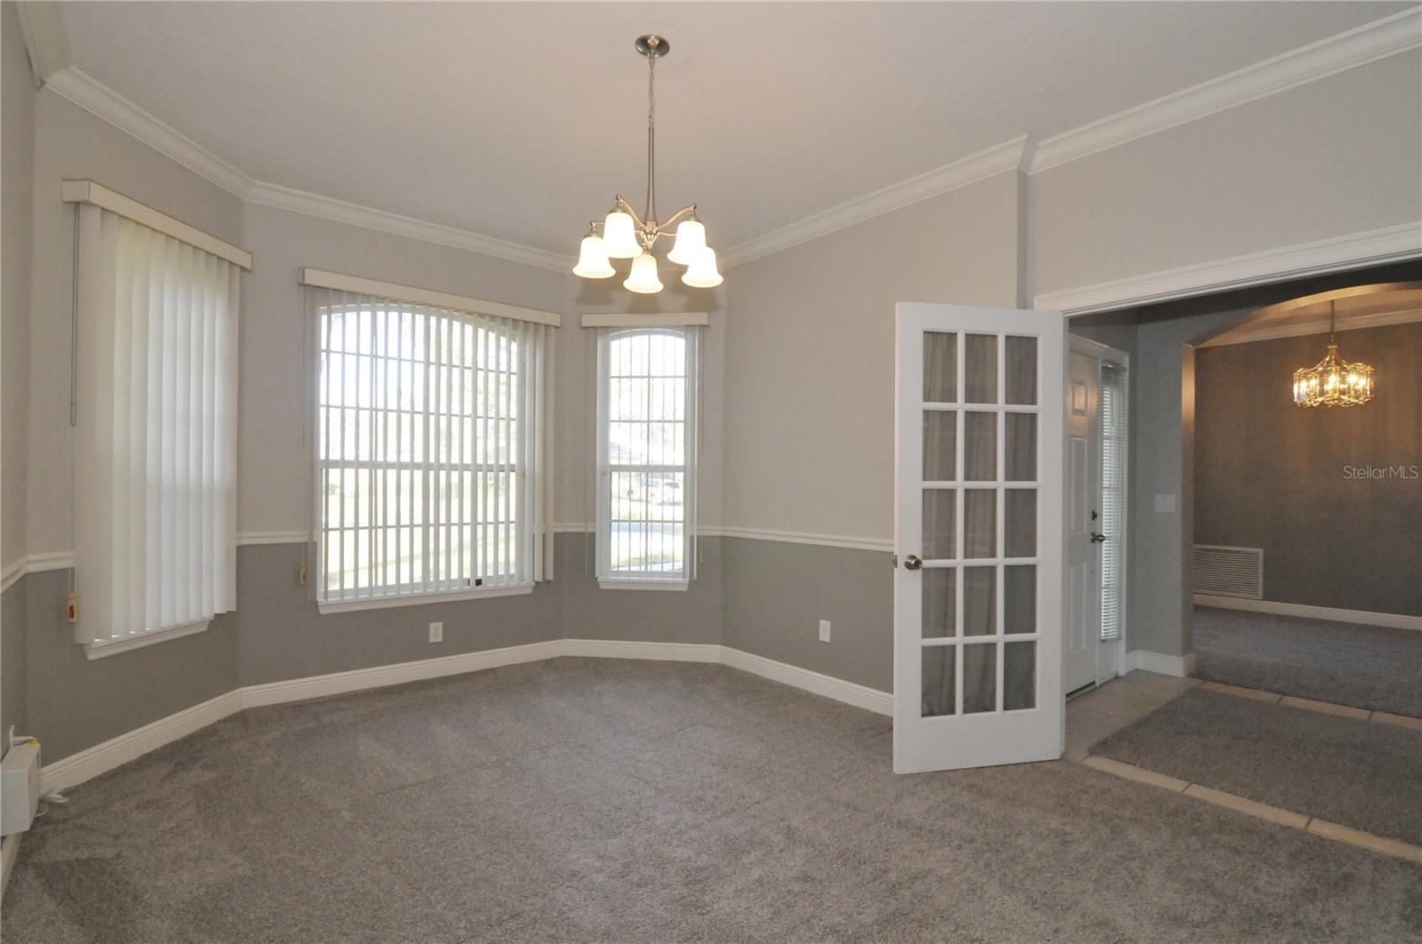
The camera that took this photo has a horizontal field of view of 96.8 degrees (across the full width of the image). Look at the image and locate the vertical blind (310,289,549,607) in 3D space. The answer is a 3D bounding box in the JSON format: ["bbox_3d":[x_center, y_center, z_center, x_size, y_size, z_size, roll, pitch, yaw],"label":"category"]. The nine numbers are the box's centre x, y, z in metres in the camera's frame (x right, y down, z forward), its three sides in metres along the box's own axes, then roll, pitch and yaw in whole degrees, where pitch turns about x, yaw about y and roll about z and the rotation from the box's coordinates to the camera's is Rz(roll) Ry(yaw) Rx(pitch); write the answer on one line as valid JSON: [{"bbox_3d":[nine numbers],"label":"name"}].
[{"bbox_3d":[-1.687,-0.110,3.953,1.410,1.828,0.120,1,-1,-38],"label":"vertical blind"}]

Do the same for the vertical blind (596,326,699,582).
[{"bbox_3d":[-0.458,-0.140,4.390,0.728,1.759,0.090,1,-1,6],"label":"vertical blind"}]

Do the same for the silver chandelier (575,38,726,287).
[{"bbox_3d":[-0.214,-1.129,2.261,0.535,0.815,0.535,1,-1,0],"label":"silver chandelier"}]

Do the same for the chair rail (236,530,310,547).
[{"bbox_3d":[-2.360,0.363,3.456,0.322,0.067,0.022,1,-1,-38],"label":"chair rail"}]

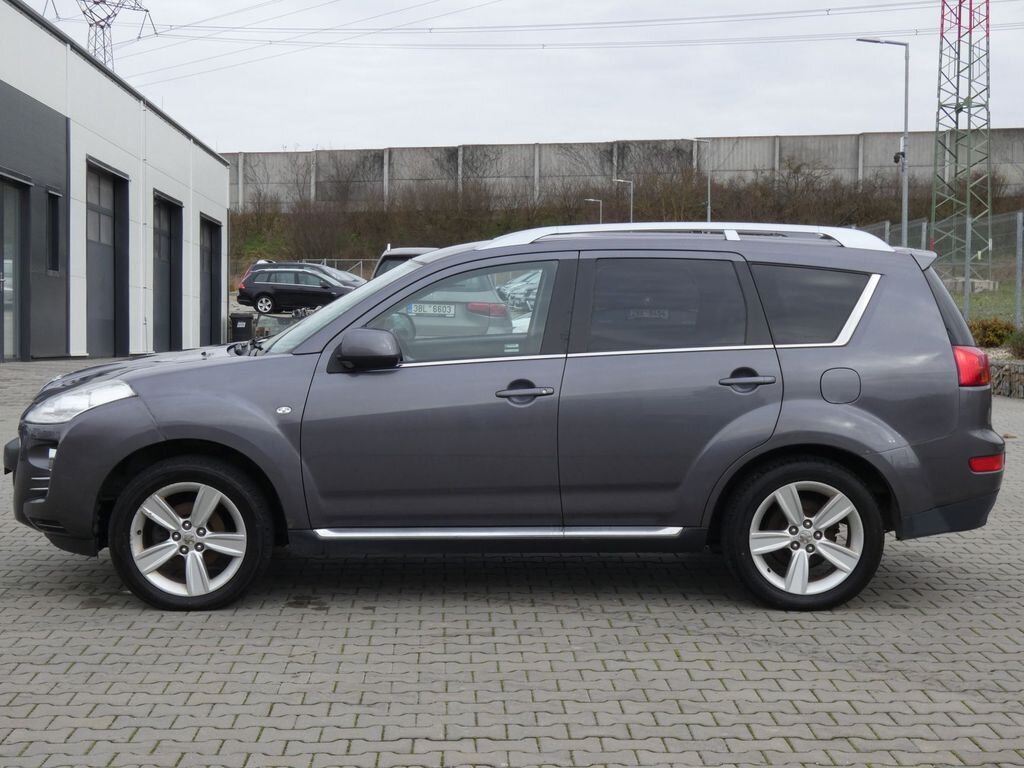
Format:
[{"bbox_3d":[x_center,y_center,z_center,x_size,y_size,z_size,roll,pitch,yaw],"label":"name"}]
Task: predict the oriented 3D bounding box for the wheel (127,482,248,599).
[{"bbox_3d":[-1.396,0.663,6.870,0.495,0.495,0.200,0,5,-3],"label":"wheel"}]

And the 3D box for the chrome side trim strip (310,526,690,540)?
[{"bbox_3d":[-0.059,0.646,6.790,1.590,0.060,0.080,0,5,0],"label":"chrome side trim strip"}]

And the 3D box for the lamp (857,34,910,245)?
[{"bbox_3d":[6.735,-3.745,28.500,0.960,5.100,0.250,0,2,-2],"label":"lamp"}]

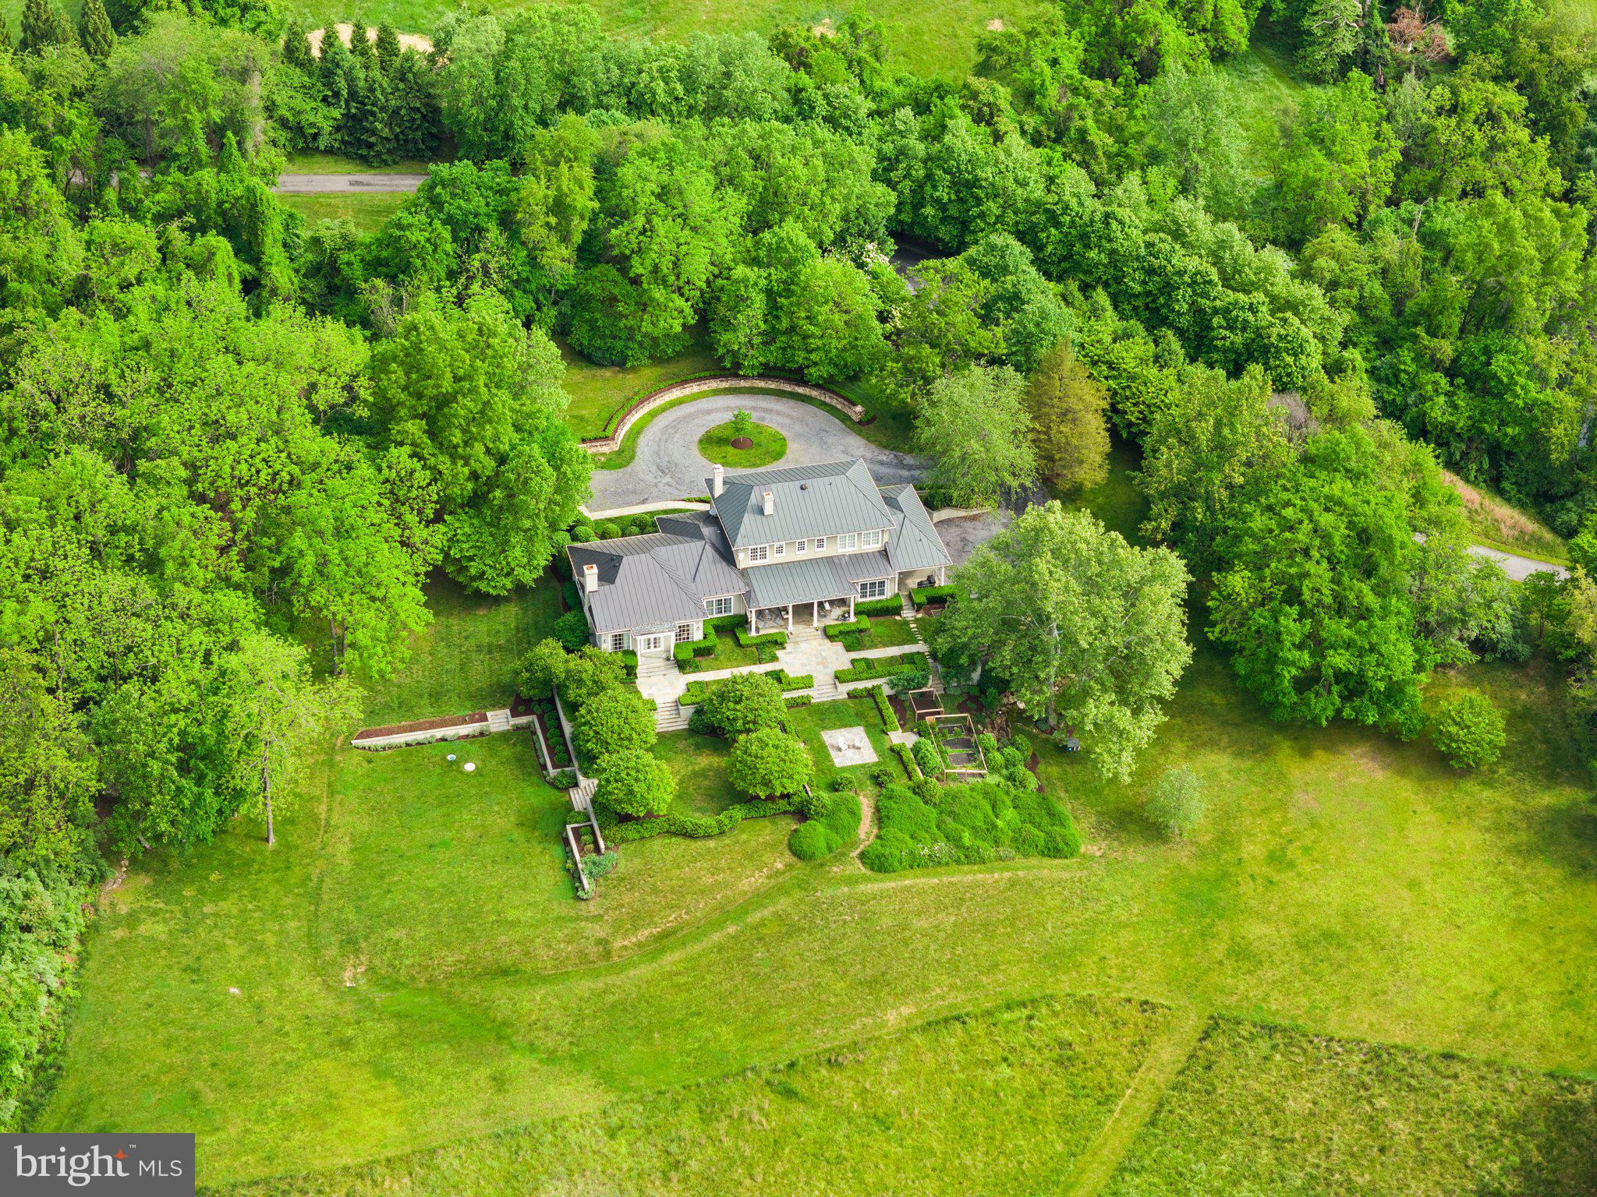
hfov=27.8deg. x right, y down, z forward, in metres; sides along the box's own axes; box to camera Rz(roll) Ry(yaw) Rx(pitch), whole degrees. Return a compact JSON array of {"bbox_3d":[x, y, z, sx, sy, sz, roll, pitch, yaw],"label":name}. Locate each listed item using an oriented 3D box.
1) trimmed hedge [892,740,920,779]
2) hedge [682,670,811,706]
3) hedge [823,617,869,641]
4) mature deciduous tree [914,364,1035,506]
[{"bbox_3d":[7.750,11.550,230.950,0.850,0.800,3.900,-8,35,-12],"label":"trimmed hedge"},{"bbox_3d":[-4.039,6.795,247.417,10.659,0.533,2.326,-8,36,-12],"label":"hedge"},{"bbox_3d":[3.842,2.394,253.767,3.634,0.736,1.938,-8,36,-12],"label":"hedge"},{"bbox_3d":[14.240,-13.000,257.150,9.700,10.600,9.700,0,34,0],"label":"mature deciduous tree"}]

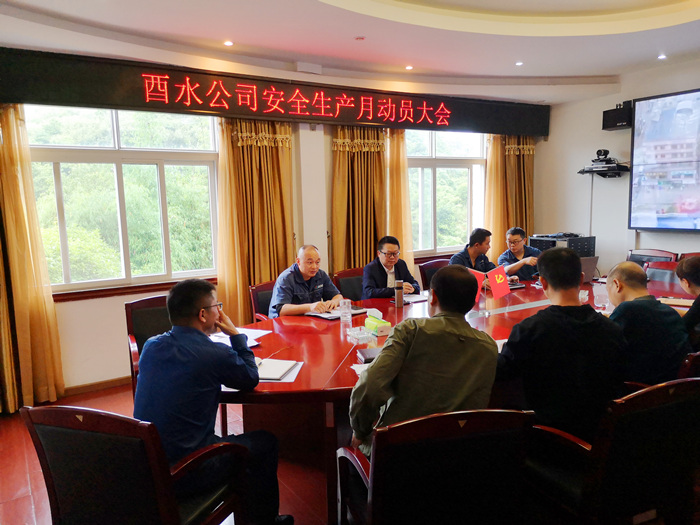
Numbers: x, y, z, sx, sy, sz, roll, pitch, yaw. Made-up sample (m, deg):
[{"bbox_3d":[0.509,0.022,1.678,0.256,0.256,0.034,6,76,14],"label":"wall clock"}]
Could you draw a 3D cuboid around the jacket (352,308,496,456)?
[{"bbox_3d":[0.278,0.520,2.083,0.560,0.620,0.480,-3,7,-12],"label":"jacket"}]

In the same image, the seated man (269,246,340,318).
[{"bbox_3d":[-0.245,0.488,4.212,0.550,1.250,0.760,-7,9,-38],"label":"seated man"}]

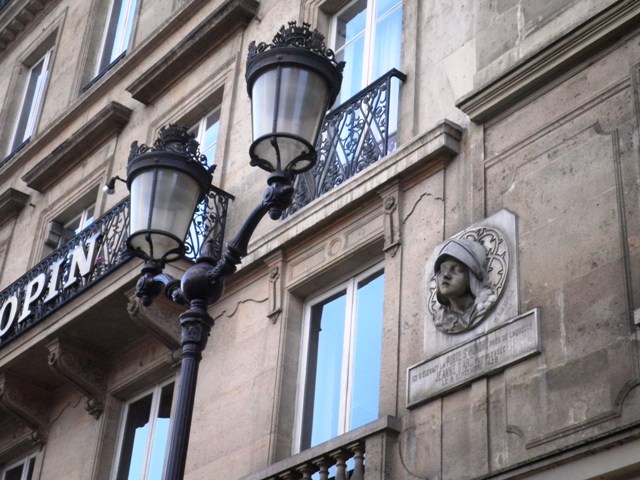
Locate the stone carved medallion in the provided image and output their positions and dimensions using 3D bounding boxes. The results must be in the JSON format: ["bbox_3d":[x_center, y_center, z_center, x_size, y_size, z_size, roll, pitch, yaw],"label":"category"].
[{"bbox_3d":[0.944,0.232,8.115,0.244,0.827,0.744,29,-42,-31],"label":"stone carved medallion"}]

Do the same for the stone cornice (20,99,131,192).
[{"bbox_3d":[-3.174,-1.105,15.245,0.296,0.276,2.215,29,-42,-31],"label":"stone cornice"}]

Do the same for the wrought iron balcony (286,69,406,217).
[{"bbox_3d":[0.211,-0.782,10.203,0.161,0.952,1.331,29,-42,-31],"label":"wrought iron balcony"}]

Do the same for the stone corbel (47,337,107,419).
[{"bbox_3d":[-2.405,1.407,11.702,0.718,0.541,0.270,29,-42,-31],"label":"stone corbel"}]

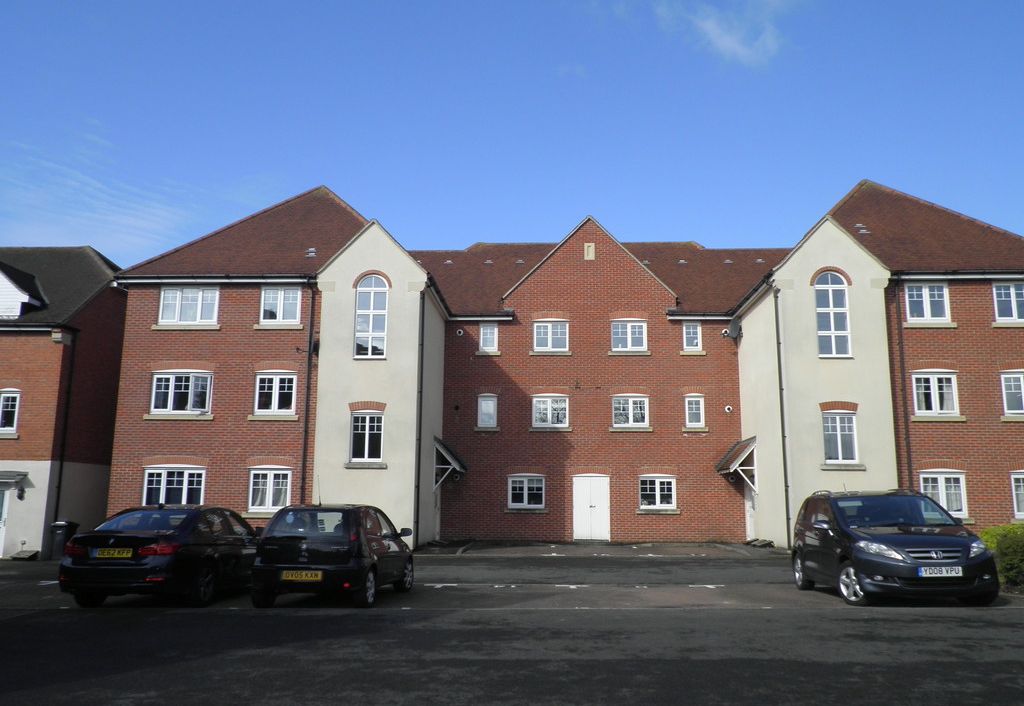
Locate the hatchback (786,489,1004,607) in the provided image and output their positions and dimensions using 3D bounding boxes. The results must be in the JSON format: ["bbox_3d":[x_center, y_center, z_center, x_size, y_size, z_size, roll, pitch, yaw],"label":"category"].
[{"bbox_3d":[5.790,3.028,12.614,1.840,1.620,4.285,0,-12,4],"label":"hatchback"}]

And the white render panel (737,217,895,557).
[{"bbox_3d":[8.841,1.066,23.615,3.060,9.170,4.600,0,-10,3],"label":"white render panel"}]

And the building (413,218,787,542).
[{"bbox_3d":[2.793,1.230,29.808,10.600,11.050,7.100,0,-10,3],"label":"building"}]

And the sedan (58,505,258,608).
[{"bbox_3d":[-5.185,3.138,12.631,1.850,1.440,4.624,0,-11,1],"label":"sedan"}]

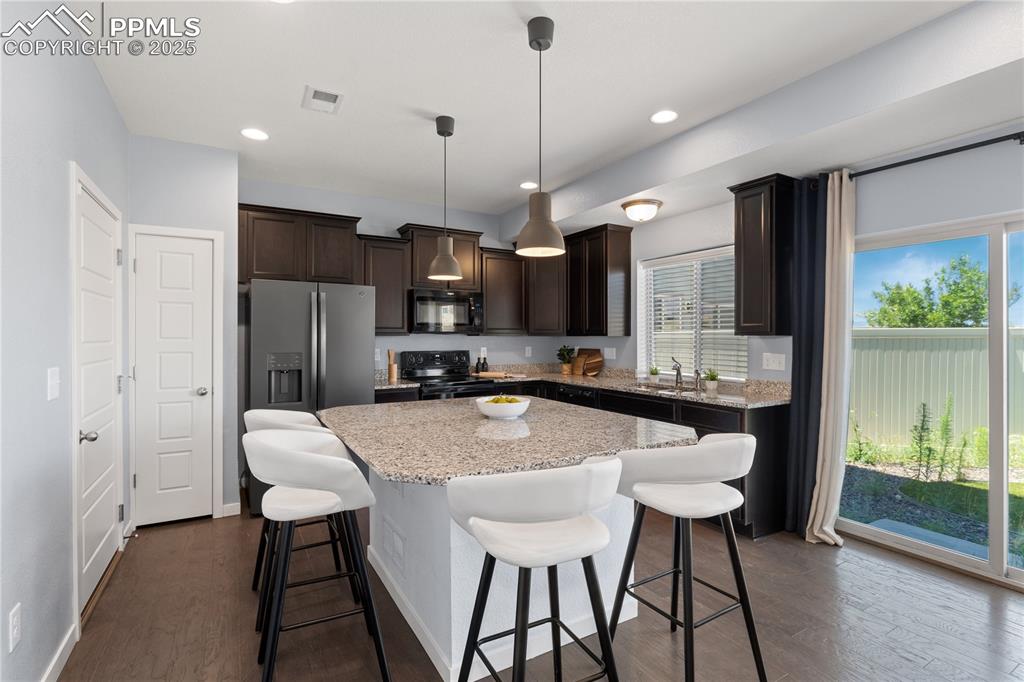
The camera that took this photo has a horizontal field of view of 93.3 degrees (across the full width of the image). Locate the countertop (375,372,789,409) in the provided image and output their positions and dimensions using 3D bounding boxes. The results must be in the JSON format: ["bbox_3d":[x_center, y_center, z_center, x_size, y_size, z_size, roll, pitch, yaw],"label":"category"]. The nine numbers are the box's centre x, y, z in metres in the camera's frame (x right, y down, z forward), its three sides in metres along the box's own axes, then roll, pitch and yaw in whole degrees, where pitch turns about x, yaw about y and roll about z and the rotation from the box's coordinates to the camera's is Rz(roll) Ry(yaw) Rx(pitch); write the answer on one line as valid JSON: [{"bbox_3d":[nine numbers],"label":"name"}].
[{"bbox_3d":[0.244,0.423,4.123,2.460,0.046,3.005,0,0,-30],"label":"countertop"}]

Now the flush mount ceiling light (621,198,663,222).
[{"bbox_3d":[1.067,-1.056,3.951,0.330,0.150,0.330,0,0,0],"label":"flush mount ceiling light"}]

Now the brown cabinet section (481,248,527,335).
[{"bbox_3d":[-0.143,-0.529,5.494,0.600,0.940,0.345,0,1,-30],"label":"brown cabinet section"}]

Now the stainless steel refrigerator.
[{"bbox_3d":[-1.737,0.418,4.167,0.910,1.767,0.870,0,0,-30],"label":"stainless steel refrigerator"}]

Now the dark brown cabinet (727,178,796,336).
[{"bbox_3d":[1.828,-0.579,3.475,0.345,1.087,0.360,0,0,-30],"label":"dark brown cabinet"}]

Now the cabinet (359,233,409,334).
[{"bbox_3d":[-1.301,-0.520,4.751,0.510,0.940,0.360,0,0,-30],"label":"cabinet"}]

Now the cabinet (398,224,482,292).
[{"bbox_3d":[-0.754,-0.831,5.064,0.820,0.618,0.360,0,0,-30],"label":"cabinet"}]

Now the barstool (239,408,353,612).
[{"bbox_3d":[-1.081,0.847,2.476,0.520,0.950,0.530,0,0,-30],"label":"barstool"}]

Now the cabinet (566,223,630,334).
[{"bbox_3d":[0.895,-0.592,5.067,0.345,1.090,0.710,0,0,-30],"label":"cabinet"}]

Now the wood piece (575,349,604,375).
[{"bbox_3d":[0.843,0.243,5.387,0.120,0.308,0.430,0,0,-30],"label":"wood piece"}]

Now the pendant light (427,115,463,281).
[{"bbox_3d":[-0.422,-0.911,3.081,0.220,1.011,0.220,0,0,0],"label":"pendant light"}]

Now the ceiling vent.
[{"bbox_3d":[-1.122,-1.417,2.873,0.205,0.015,0.290,0,0,-30],"label":"ceiling vent"}]

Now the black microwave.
[{"bbox_3d":[-0.723,-0.284,4.994,0.755,0.425,0.410,0,0,-30],"label":"black microwave"}]

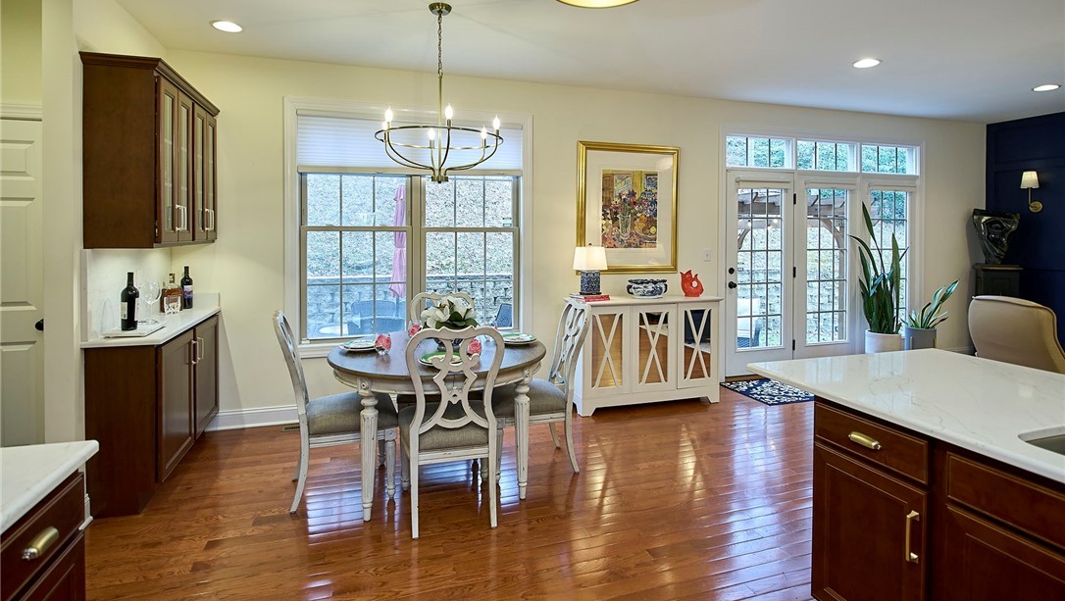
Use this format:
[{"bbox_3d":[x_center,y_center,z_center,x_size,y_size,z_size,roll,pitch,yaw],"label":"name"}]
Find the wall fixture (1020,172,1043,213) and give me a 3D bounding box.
[{"bbox_3d":[5.460,-1.192,5.505,0.180,0.420,0.140,-1,4,-18],"label":"wall fixture"}]

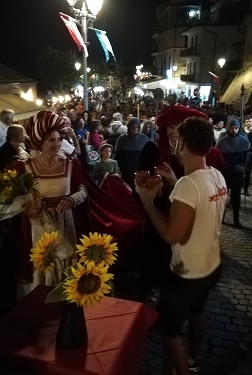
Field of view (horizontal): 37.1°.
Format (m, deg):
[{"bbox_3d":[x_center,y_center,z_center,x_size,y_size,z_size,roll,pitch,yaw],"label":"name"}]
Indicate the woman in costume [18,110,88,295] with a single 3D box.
[{"bbox_3d":[-0.710,0.194,3.675,0.600,1.840,0.500,-5,14,-20],"label":"woman in costume"}]

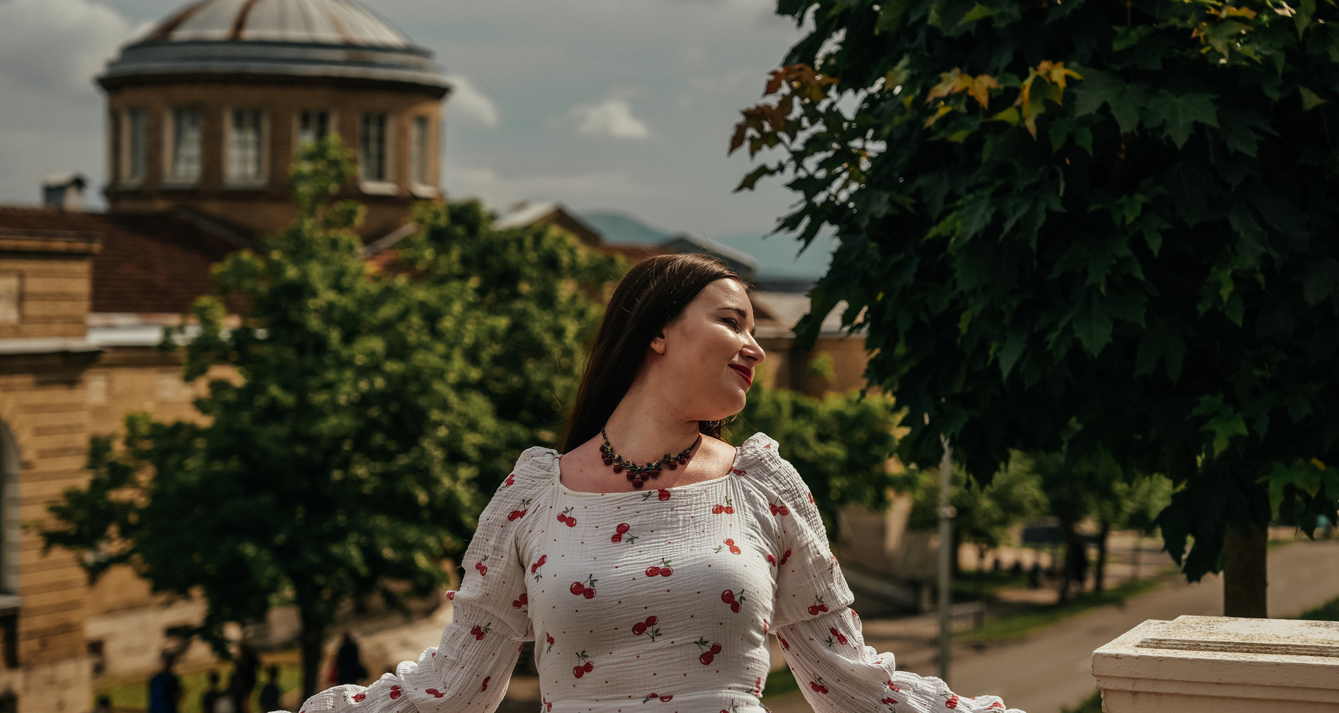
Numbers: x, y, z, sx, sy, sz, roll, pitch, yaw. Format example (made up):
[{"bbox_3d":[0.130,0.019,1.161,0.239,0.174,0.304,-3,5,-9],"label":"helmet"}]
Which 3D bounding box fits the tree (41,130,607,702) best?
[{"bbox_3d":[-4.809,1.270,37.000,7.900,8.700,7.200,1,2,0],"label":"tree"}]

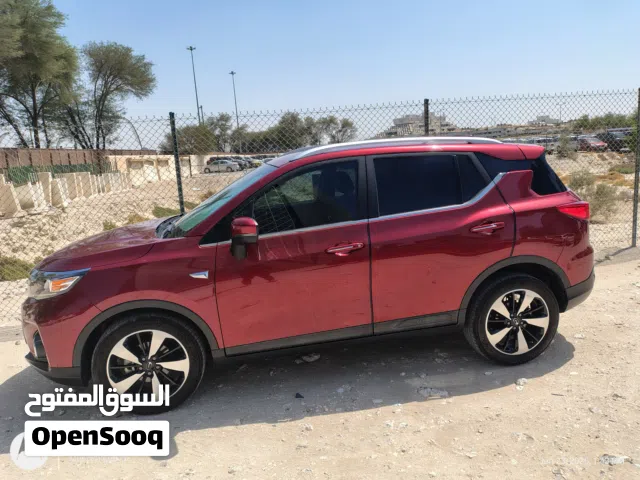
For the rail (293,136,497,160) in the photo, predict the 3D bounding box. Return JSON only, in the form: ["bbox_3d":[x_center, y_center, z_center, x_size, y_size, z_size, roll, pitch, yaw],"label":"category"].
[{"bbox_3d":[0.569,-0.675,3.330,1.600,0.100,0.090,-5,9,-8],"label":"rail"}]

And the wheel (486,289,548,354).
[{"bbox_3d":[1.406,0.580,3.418,0.495,0.495,0.200,-5,9,-8],"label":"wheel"}]

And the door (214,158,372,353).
[{"bbox_3d":[-0.159,0.101,3.128,1.090,1.230,0.260,-5,9,-8],"label":"door"}]

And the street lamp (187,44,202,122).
[{"bbox_3d":[-20.897,-22.251,79.559,1.600,21.092,1.600,-6,9,-13],"label":"street lamp"}]

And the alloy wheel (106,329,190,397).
[{"bbox_3d":[-1.112,0.810,3.049,0.490,0.490,0.190,-5,9,-8],"label":"alloy wheel"}]

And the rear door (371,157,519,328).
[{"bbox_3d":[0.819,0.003,3.250,1.040,1.220,0.265,-5,9,-8],"label":"rear door"}]

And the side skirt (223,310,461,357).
[{"bbox_3d":[0.170,0.634,3.174,1.660,0.118,0.110,-5,9,-8],"label":"side skirt"}]

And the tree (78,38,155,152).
[{"bbox_3d":[-17.813,-11.560,41.880,6.800,11.902,6.400,-7,9,-21],"label":"tree"}]

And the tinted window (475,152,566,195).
[{"bbox_3d":[1.484,-0.487,3.399,0.710,0.340,0.220,-5,9,-8],"label":"tinted window"}]

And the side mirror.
[{"bbox_3d":[-0.459,-0.018,2.884,0.170,0.268,0.220,-5,9,-8],"label":"side mirror"}]

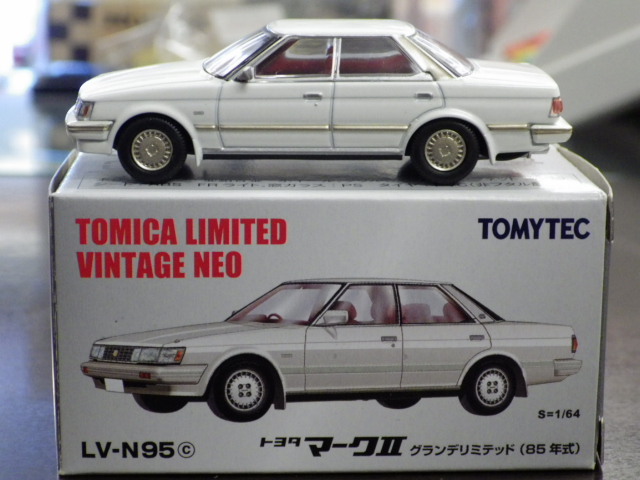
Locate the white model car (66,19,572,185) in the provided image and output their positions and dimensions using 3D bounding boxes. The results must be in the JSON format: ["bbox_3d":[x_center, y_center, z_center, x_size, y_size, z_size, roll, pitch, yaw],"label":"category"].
[{"bbox_3d":[0.000,-0.021,0.238,0.073,0.022,0.027,0,12,-2],"label":"white model car"}]

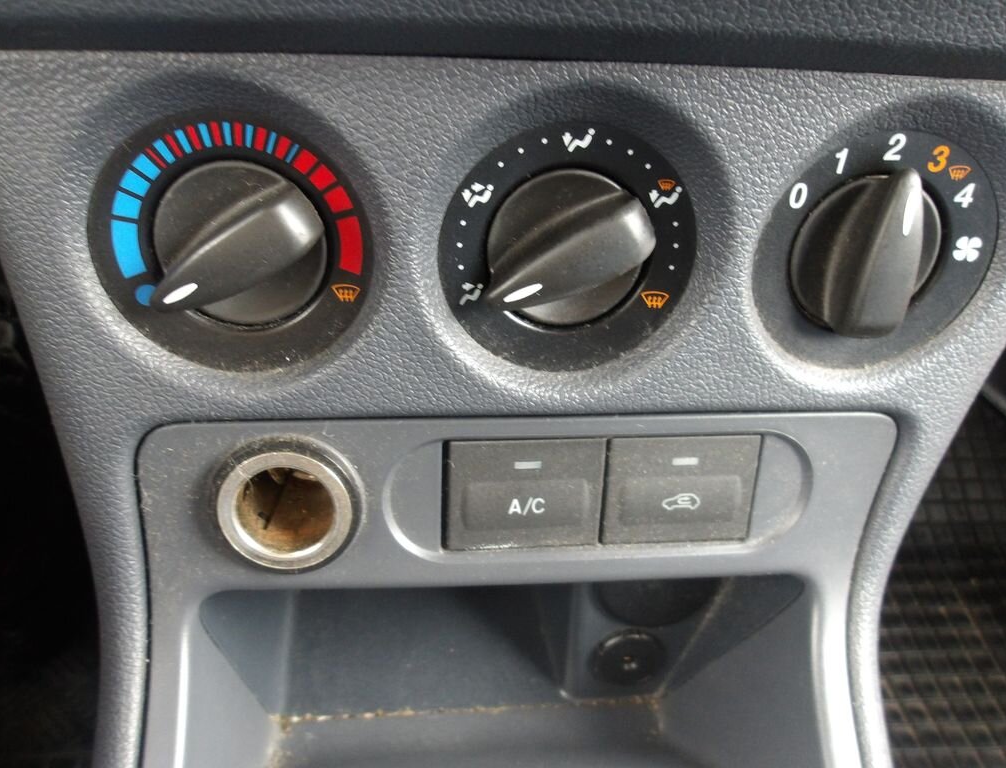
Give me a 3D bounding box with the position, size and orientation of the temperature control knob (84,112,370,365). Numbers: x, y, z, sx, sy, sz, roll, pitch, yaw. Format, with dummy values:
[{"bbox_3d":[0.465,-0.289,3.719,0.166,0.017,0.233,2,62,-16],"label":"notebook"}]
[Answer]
[{"bbox_3d":[-0.053,-0.023,0.154,0.054,0.054,0.018,-1,26,-7],"label":"temperature control knob"}]

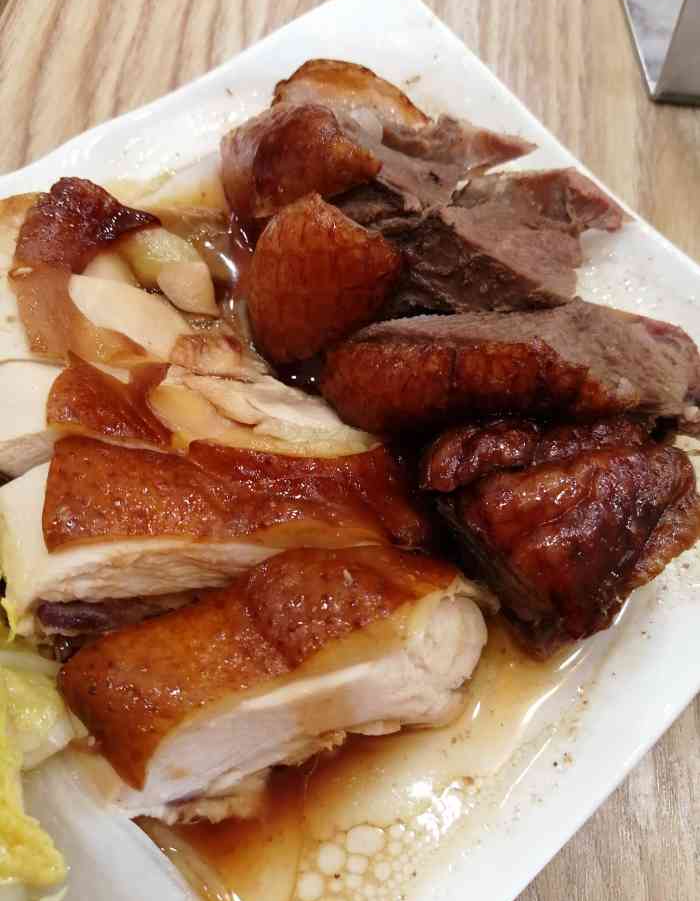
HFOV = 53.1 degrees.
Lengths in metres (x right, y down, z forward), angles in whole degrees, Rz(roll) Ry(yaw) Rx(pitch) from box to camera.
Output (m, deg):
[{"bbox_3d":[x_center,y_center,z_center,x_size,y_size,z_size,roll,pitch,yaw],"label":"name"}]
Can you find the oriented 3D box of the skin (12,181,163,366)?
[{"bbox_3d":[-0.087,-0.059,0.237,0.044,0.031,0.058,0,62,-1],"label":"skin"}]

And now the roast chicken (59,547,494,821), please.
[{"bbox_3d":[-0.016,0.058,0.179,0.097,0.048,0.046,-14,63,-8],"label":"roast chicken"}]

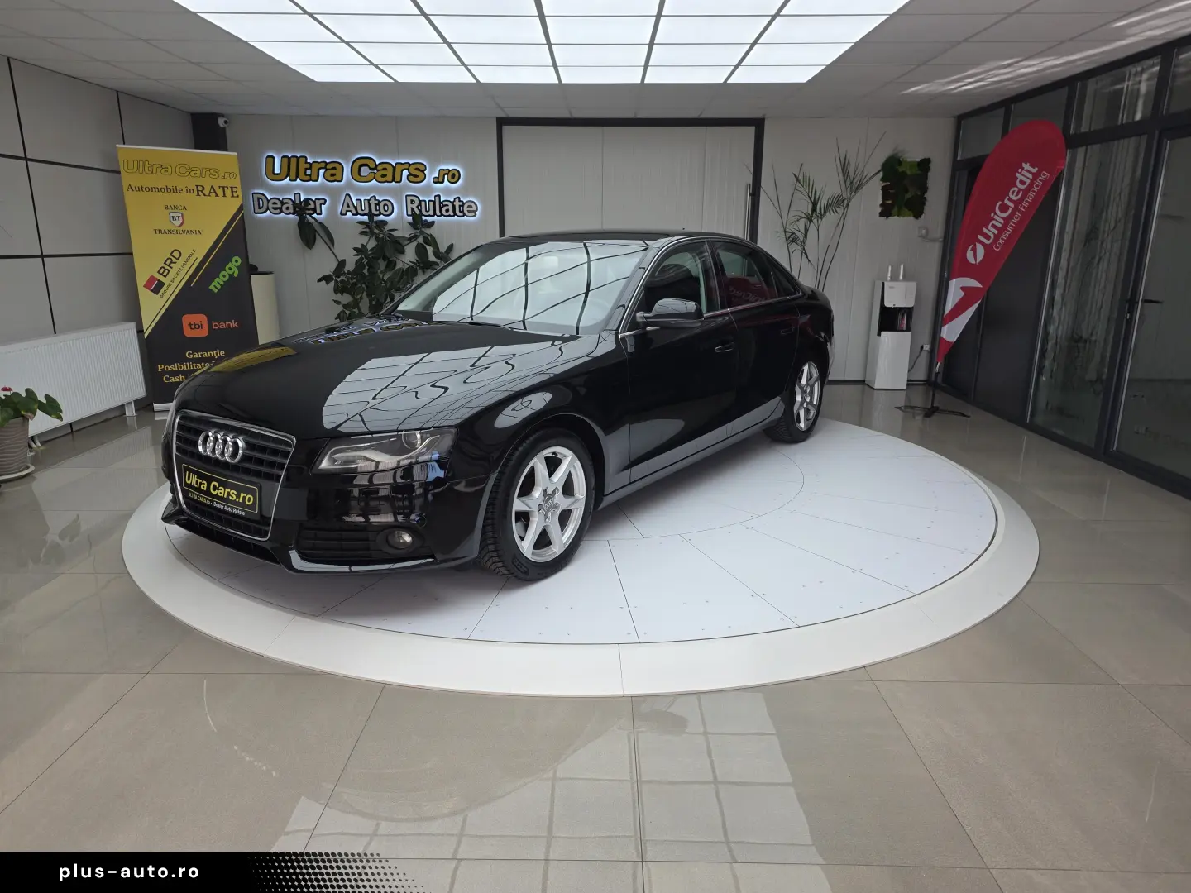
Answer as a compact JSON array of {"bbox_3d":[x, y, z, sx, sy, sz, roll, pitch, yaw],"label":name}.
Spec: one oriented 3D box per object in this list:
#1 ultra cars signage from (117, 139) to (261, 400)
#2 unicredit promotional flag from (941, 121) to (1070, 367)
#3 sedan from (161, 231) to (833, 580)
[{"bbox_3d":[-3.297,-1.352,6.521,0.870,2.060,0.120,-11,19,-37],"label":"ultra cars signage"},{"bbox_3d":[3.023,-1.461,5.937,0.080,1.800,0.850,-7,17,-27],"label":"unicredit promotional flag"},{"bbox_3d":[-0.035,-0.583,4.732,1.840,1.425,4.700,11,18,34],"label":"sedan"}]

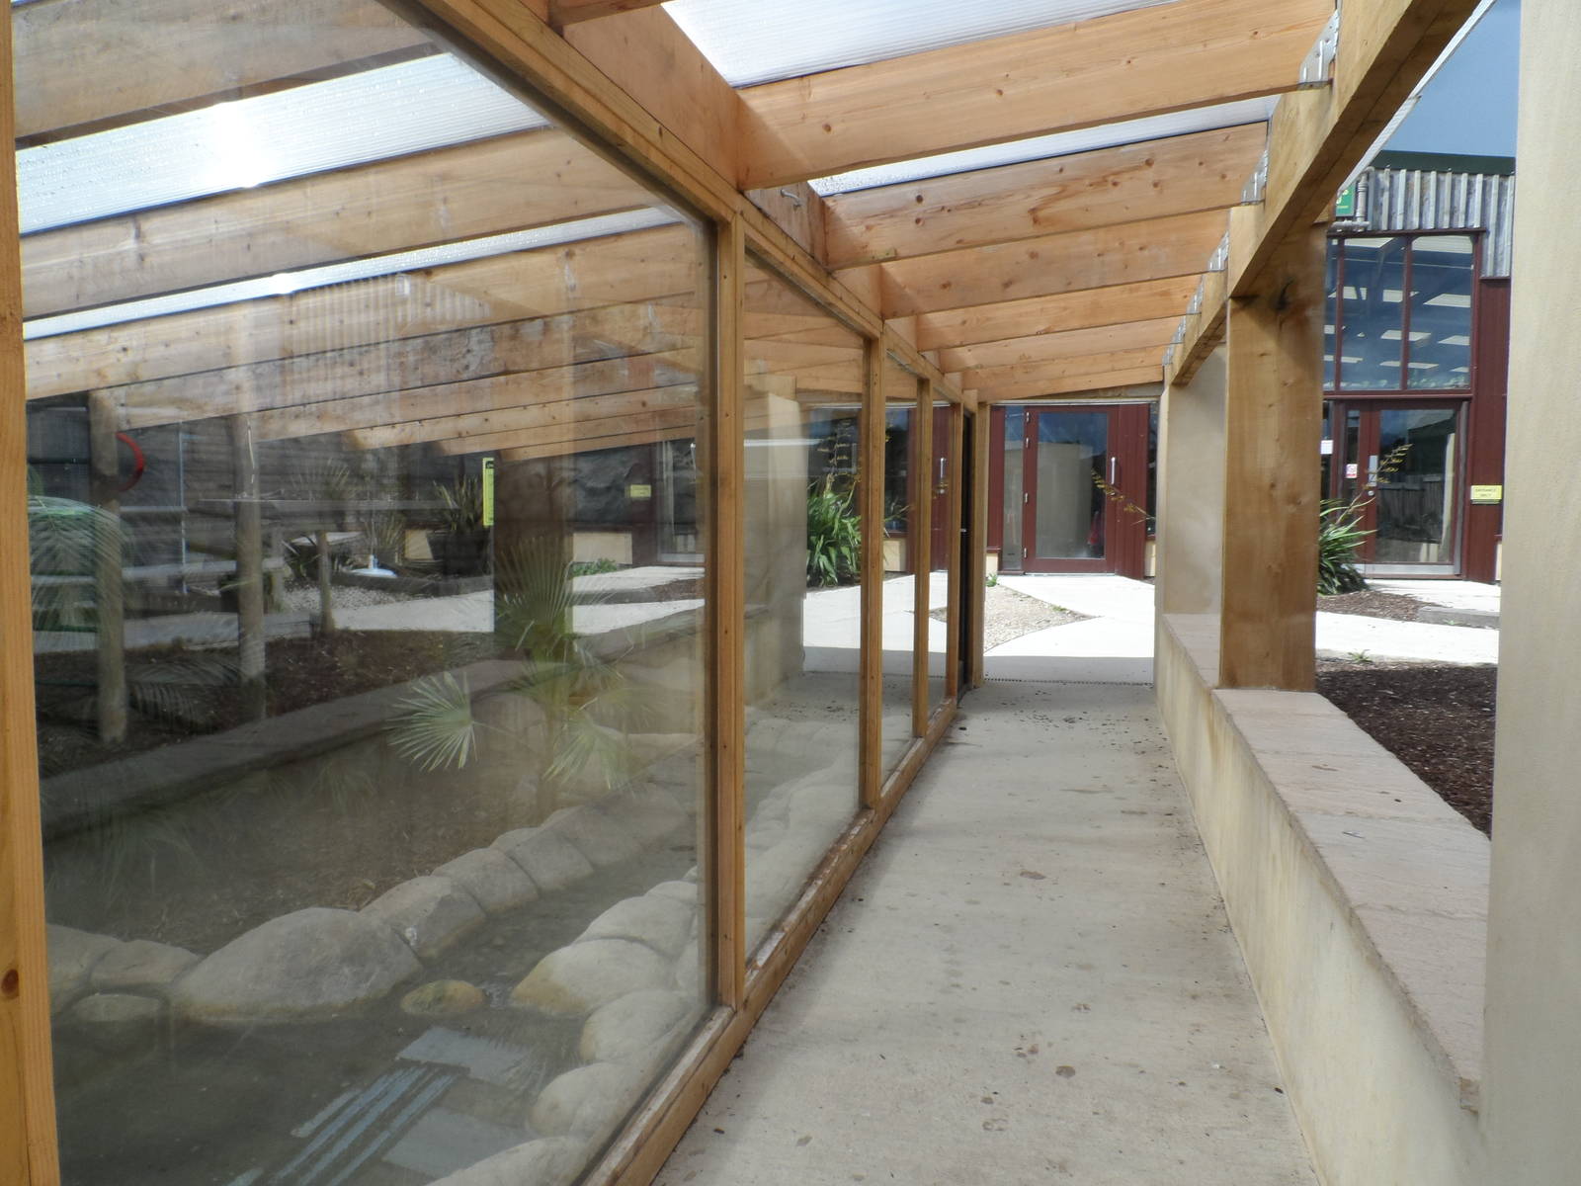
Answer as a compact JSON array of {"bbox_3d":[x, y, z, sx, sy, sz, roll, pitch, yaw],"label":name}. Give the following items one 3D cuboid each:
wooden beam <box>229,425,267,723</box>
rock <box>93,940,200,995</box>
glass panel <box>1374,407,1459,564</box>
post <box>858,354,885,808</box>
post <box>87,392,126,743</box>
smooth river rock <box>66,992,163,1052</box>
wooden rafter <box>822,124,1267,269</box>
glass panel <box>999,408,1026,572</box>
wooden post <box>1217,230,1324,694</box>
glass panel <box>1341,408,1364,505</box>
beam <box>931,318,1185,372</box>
[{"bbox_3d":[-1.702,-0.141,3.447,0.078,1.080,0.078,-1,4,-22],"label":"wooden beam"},{"bbox_3d":[-1.817,1.075,3.086,0.265,0.115,0.170,-2,4,-33],"label":"rock"},{"bbox_3d":[7.512,-1.289,13.150,0.993,1.867,0.050,0,4,3],"label":"glass panel"},{"bbox_3d":[0.332,-0.057,4.516,0.084,1.925,0.089,1,5,15],"label":"post"},{"bbox_3d":[-2.275,-0.093,3.658,0.082,1.152,0.082,1,4,16],"label":"post"},{"bbox_3d":[-1.809,1.129,2.917,0.225,0.110,0.150,-2,4,-33],"label":"smooth river rock"},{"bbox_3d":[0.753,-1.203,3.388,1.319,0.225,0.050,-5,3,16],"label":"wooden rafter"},{"bbox_3d":[2.786,-1.297,13.700,0.274,2.014,0.030,1,4,6],"label":"glass panel"},{"bbox_3d":[1.878,-0.512,4.272,0.328,1.750,0.164,1,5,15],"label":"wooden post"},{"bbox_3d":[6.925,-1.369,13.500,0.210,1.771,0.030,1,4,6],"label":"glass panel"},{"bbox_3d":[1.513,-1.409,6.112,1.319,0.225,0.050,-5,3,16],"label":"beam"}]

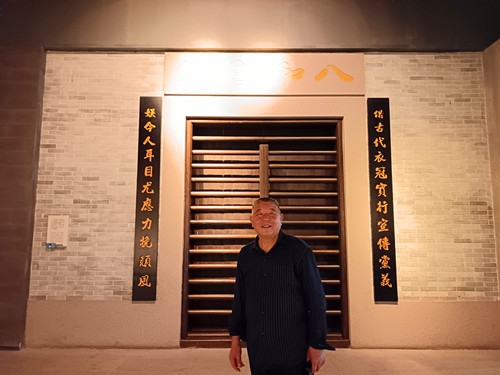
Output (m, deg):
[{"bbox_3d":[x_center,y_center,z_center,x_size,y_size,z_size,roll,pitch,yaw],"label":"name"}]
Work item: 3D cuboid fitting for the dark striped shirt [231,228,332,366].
[{"bbox_3d":[0.197,0.641,2.032,0.580,0.766,0.300,-2,-7,17],"label":"dark striped shirt"}]

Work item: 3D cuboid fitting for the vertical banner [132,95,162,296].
[{"bbox_3d":[-1.356,0.116,4.635,0.296,2.718,0.050,0,-6,0],"label":"vertical banner"}]

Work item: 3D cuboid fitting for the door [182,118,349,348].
[{"bbox_3d":[0.204,0.548,4.629,2.152,3.022,0.150,0,-6,0],"label":"door"}]

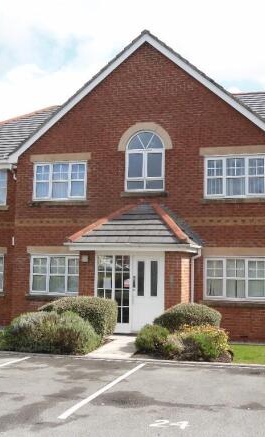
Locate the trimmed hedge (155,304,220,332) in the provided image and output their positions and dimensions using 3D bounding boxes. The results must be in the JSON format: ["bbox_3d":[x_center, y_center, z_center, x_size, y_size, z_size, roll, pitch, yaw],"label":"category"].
[{"bbox_3d":[1.318,2.574,14.280,1.587,1.019,1.417,0,-6,16],"label":"trimmed hedge"}]

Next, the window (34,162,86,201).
[{"bbox_3d":[-2.139,-1.094,17.571,1.692,1.167,0.100,-1,-6,15],"label":"window"}]

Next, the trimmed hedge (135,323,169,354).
[{"bbox_3d":[0.449,2.692,13.301,0.750,0.570,0.759,1,-5,0],"label":"trimmed hedge"}]

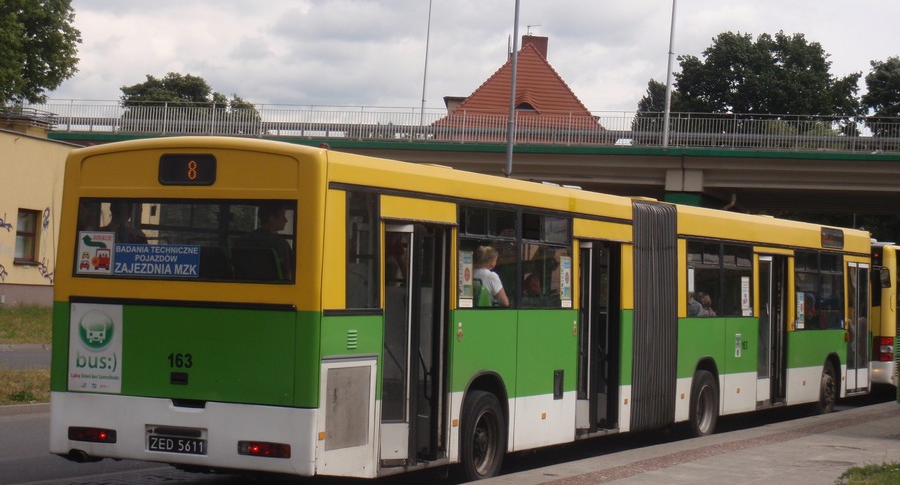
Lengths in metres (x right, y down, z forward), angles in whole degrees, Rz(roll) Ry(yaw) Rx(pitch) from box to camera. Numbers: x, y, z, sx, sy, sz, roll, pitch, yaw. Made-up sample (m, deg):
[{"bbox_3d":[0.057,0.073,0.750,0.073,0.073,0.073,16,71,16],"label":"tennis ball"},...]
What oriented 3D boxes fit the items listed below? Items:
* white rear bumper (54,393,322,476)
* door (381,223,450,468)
[{"bbox_3d":[-2.140,1.483,14.219,2.472,0.523,0.121,1,-1,26],"label":"white rear bumper"},{"bbox_3d":[-0.328,0.847,15.283,0.120,1.989,1.234,1,-1,25],"label":"door"}]

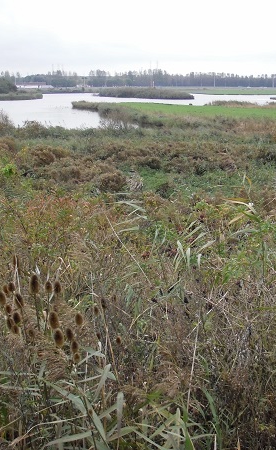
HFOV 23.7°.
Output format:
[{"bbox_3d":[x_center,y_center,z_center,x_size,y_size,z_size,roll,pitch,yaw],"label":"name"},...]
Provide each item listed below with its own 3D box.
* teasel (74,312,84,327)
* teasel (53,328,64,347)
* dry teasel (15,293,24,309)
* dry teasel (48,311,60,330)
[{"bbox_3d":[-0.233,0.376,2.620,0.032,0.053,0.032,-2,12,-5],"label":"teasel"},{"bbox_3d":[-0.310,0.446,2.600,0.038,0.074,0.038,-9,12,-8],"label":"teasel"},{"bbox_3d":[-0.471,0.301,2.620,0.030,0.067,0.030,-22,12,-12],"label":"dry teasel"},{"bbox_3d":[-0.329,0.377,2.600,0.037,0.073,0.037,-11,12,-9],"label":"dry teasel"}]

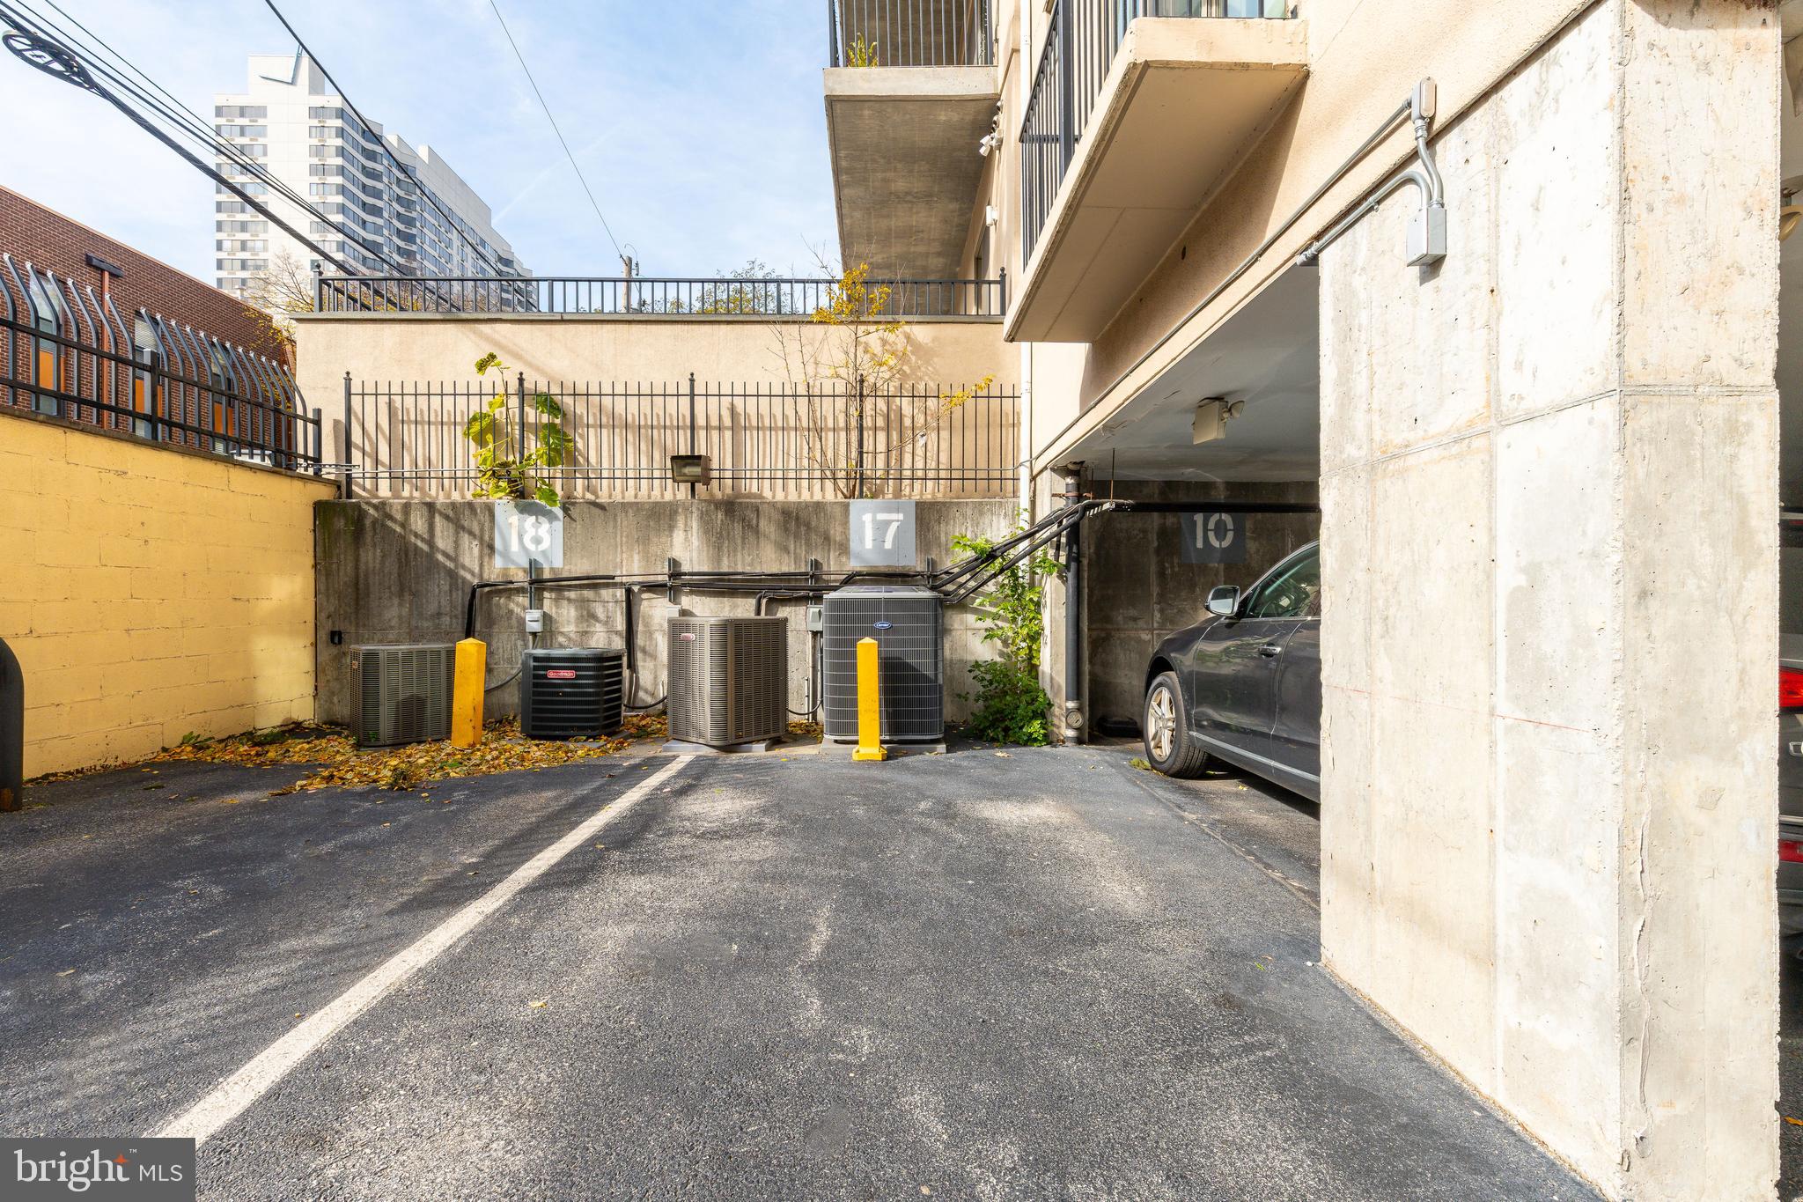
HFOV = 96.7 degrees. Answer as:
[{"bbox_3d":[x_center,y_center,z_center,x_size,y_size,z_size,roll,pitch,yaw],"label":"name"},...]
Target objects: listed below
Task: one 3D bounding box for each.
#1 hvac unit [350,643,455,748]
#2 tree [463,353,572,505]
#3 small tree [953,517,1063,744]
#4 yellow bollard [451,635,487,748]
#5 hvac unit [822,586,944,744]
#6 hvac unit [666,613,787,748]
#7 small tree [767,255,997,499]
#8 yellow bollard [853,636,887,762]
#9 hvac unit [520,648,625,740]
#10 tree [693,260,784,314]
[{"bbox_3d":[-3.740,0.676,6.020,0.600,0.700,0.600,0,0,-42],"label":"hvac unit"},{"bbox_3d":[-3.400,-1.530,7.120,0.920,1.310,0.650,0,0,0],"label":"tree"},{"bbox_3d":[0.870,0.220,6.600,0.900,1.840,0.650,0,0,0],"label":"small tree"},{"bbox_3d":[-3.090,0.655,5.720,0.150,0.790,0.150,2,0,6],"label":"yellow bollard"},{"bbox_3d":[-0.140,0.468,6.310,0.880,1.140,0.880,0,0,-1],"label":"hvac unit"},{"bbox_3d":[-1.340,0.587,6.240,0.700,0.925,0.700,0,0,40],"label":"hvac unit"},{"bbox_3d":[-0.180,-2.000,7.150,1.900,2.100,1.100,0,0,0],"label":"small tree"},{"bbox_3d":[-0.224,0.683,5.660,0.235,0.845,0.235,-1,0,-1],"label":"yellow bollard"},{"bbox_3d":[-2.540,0.695,6.240,0.610,0.660,0.580,0,0,4],"label":"hvac unit"},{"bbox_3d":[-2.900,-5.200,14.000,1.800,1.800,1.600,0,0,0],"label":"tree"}]

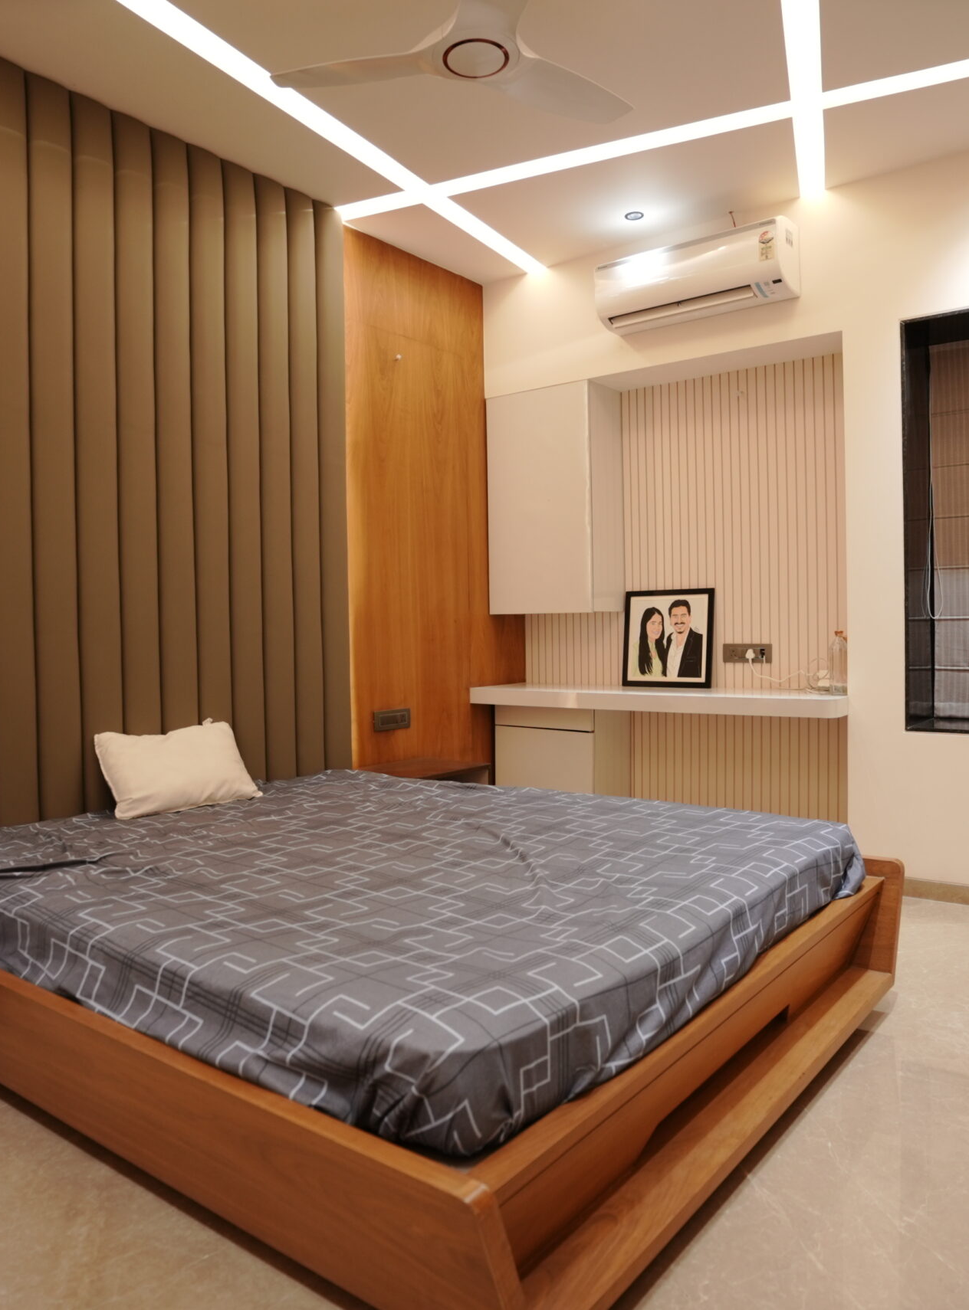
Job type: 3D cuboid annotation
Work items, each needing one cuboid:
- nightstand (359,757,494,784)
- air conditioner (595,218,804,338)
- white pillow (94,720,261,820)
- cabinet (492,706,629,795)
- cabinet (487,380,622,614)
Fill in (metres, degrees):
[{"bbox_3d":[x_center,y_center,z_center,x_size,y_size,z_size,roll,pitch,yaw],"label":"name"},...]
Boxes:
[{"bbox_3d":[-0.306,0.728,4.129,0.423,0.465,0.506,0,2,37],"label":"nightstand"},{"bbox_3d":[0.912,-1.649,4.055,0.865,0.311,0.211,0,2,37],"label":"air conditioner"},{"bbox_3d":[-1.004,0.366,3.068,0.130,0.300,0.525,-40,-22,31],"label":"white pillow"},{"bbox_3d":[0.402,0.599,4.869,0.608,0.673,0.359,0,2,37],"label":"cabinet"},{"bbox_3d":[0.375,-0.781,4.846,0.618,1.134,0.359,0,2,37],"label":"cabinet"}]

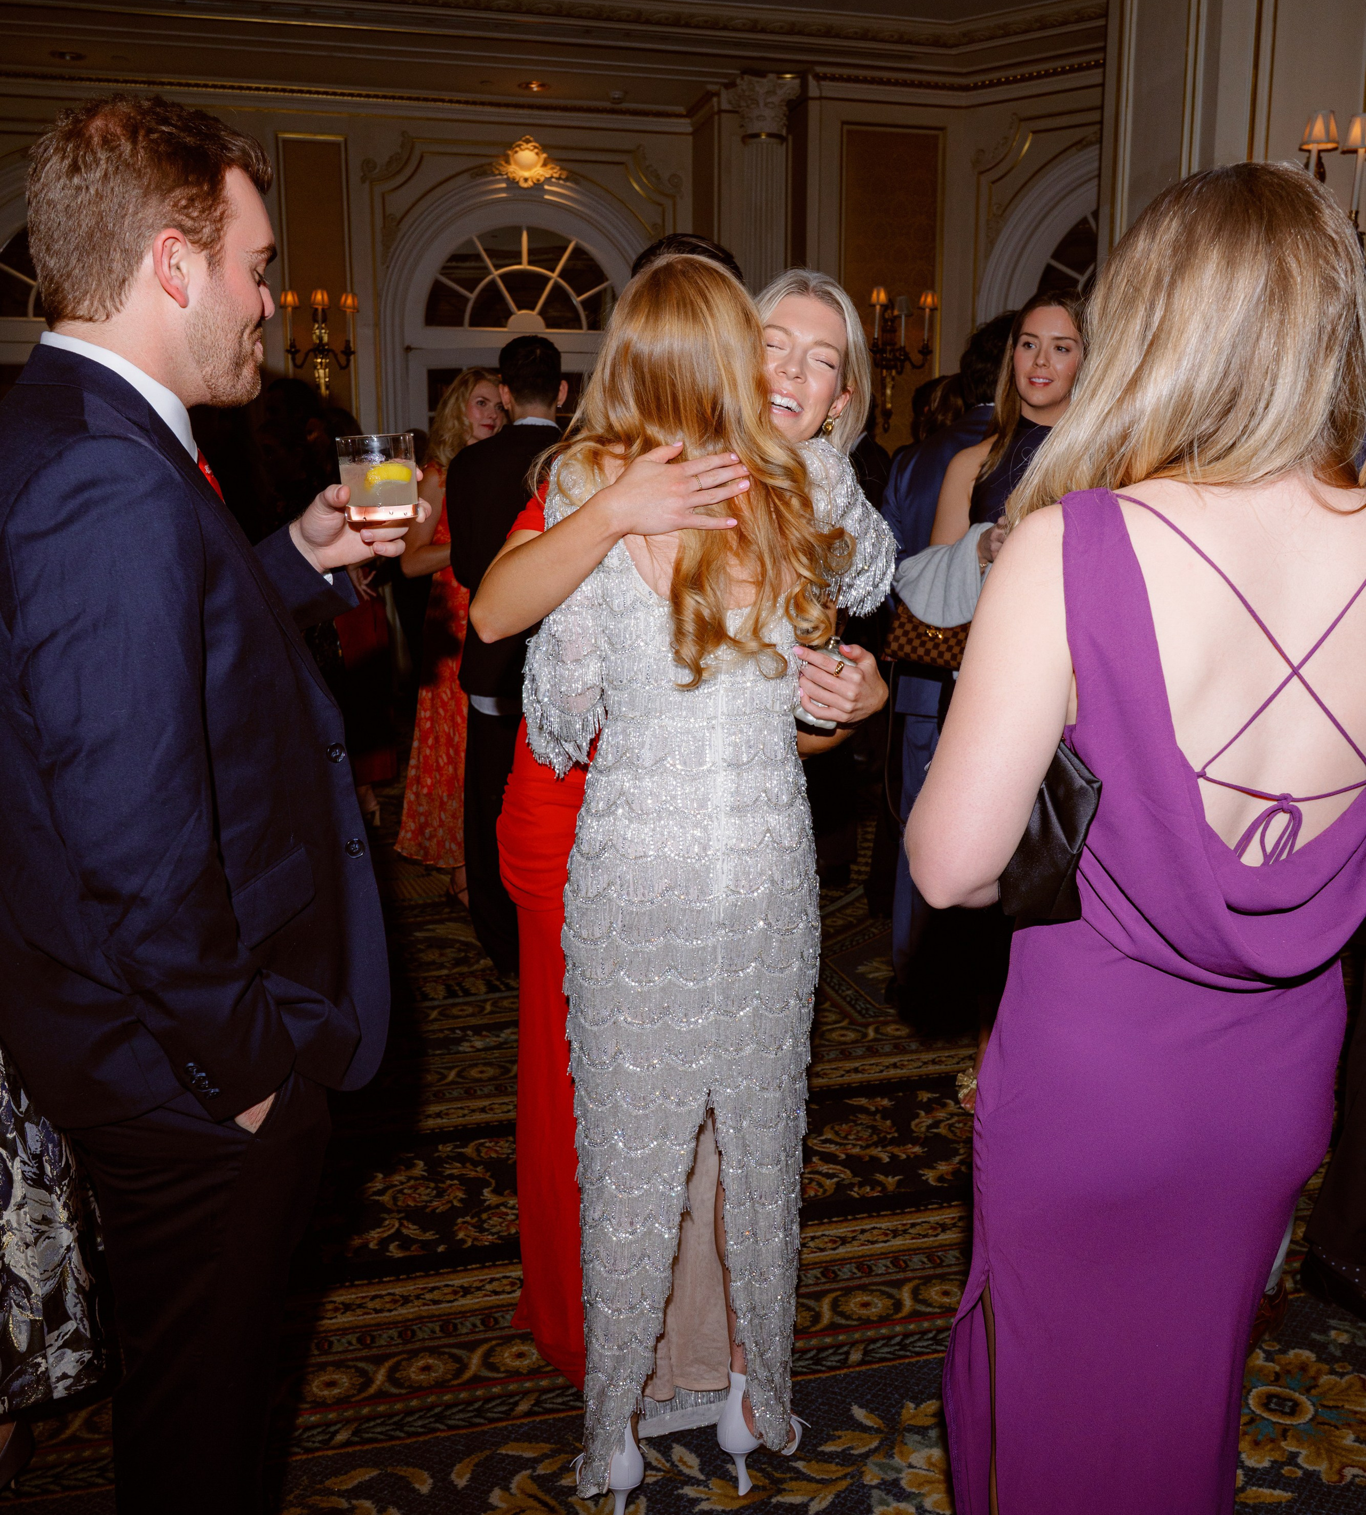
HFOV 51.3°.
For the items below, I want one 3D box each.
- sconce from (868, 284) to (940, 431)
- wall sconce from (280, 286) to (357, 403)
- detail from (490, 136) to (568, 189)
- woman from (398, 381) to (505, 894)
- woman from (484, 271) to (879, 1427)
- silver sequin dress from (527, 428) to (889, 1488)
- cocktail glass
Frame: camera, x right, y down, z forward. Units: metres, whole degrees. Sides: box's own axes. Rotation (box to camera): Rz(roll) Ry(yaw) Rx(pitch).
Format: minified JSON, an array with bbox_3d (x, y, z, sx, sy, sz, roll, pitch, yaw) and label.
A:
[{"bbox_3d":[1.298,-2.373,8.420,0.450,0.840,0.270,-3,11,-15],"label":"sconce"},{"bbox_3d":[-2.164,-2.420,8.450,0.460,0.740,0.270,-3,11,-15],"label":"wall sconce"},{"bbox_3d":[-0.941,-3.608,8.620,0.490,0.320,0.120,-3,11,-15],"label":"detail"},{"bbox_3d":[-0.711,-0.313,4.623,0.480,1.750,0.360,-5,12,-23],"label":"woman"},{"bbox_3d":[0.001,0.170,2.129,0.560,1.730,0.520,-1,11,-7],"label":"woman"},{"bbox_3d":[0.016,0.279,2.008,0.500,1.440,0.440,-3,11,-13],"label":"silver sequin dress"},{"bbox_3d":[-0.346,-0.314,1.620,0.088,0.100,0.088,-7,11,-17],"label":"cocktail glass"}]

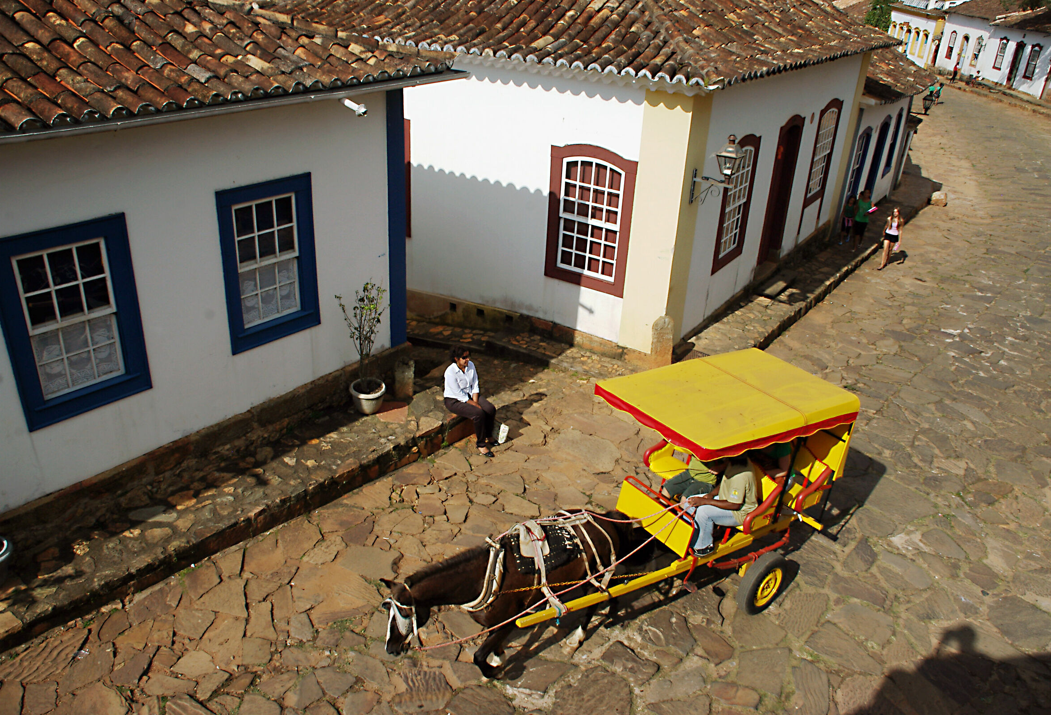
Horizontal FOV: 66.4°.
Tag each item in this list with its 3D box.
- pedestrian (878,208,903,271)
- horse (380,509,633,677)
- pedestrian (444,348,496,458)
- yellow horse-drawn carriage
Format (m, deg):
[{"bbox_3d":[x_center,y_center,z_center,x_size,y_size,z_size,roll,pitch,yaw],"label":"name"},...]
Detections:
[{"bbox_3d":[9.742,-3.175,21.378,0.520,1.630,0.450,17,30,26],"label":"pedestrian"},{"bbox_3d":[-0.124,1.970,6.530,2.280,1.390,0.530,-11,29,-36],"label":"horse"},{"bbox_3d":[-0.677,0.546,9.530,0.720,1.180,0.470,16,29,25],"label":"pedestrian"},{"bbox_3d":[1.163,1.445,7.323,3.850,2.020,1.550,-11,29,-36],"label":"yellow horse-drawn carriage"}]

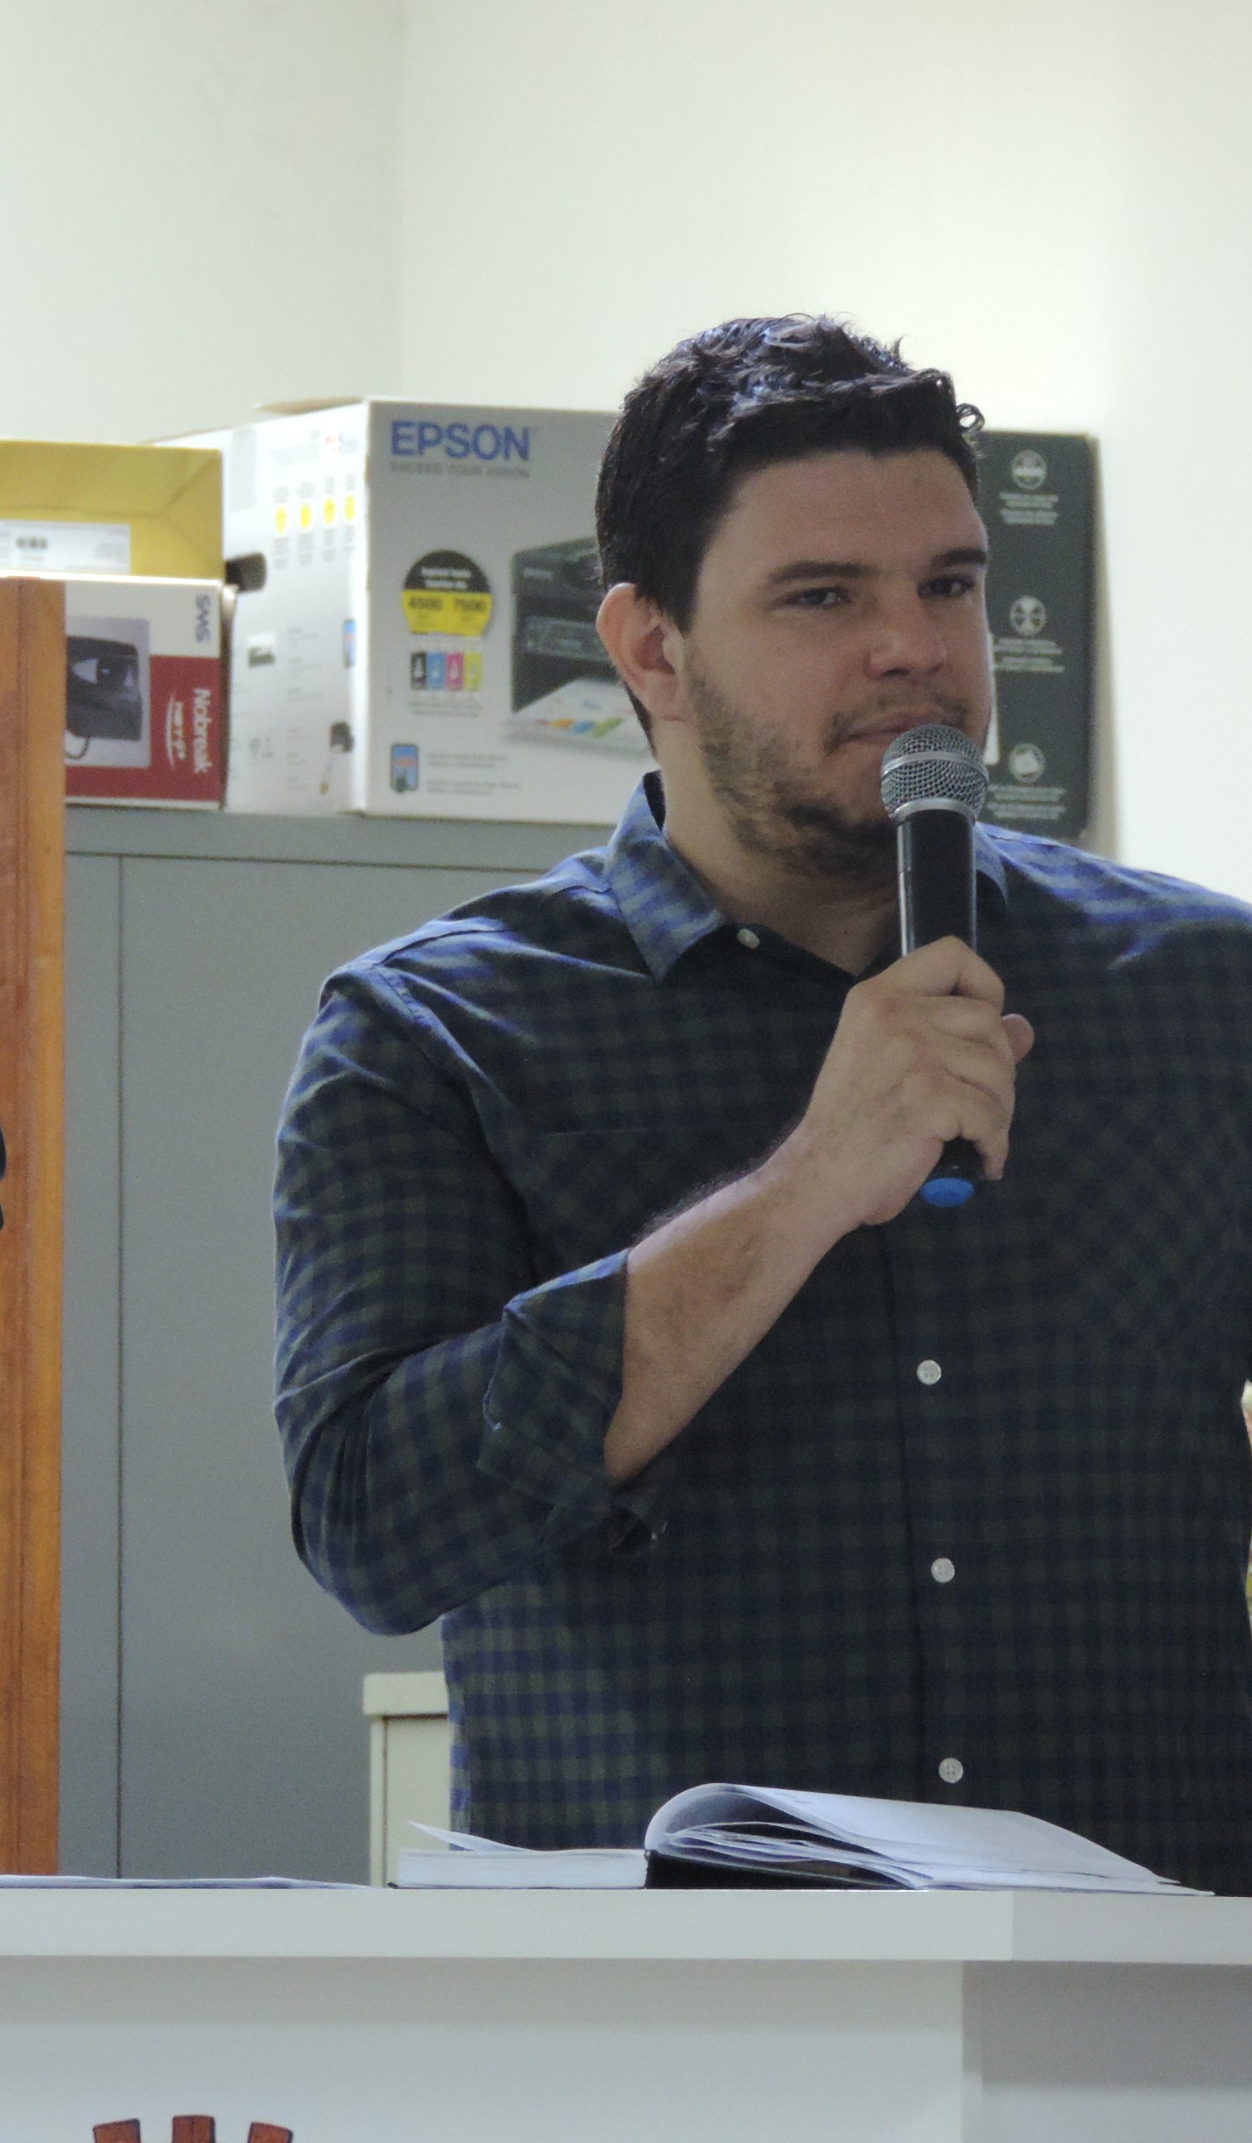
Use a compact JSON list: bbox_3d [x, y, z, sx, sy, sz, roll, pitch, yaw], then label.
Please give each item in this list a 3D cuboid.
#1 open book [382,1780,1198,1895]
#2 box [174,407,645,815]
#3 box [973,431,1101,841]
[{"bbox_3d":[0.077,0.350,8.423,0.284,0.048,0.226,-2,-4,33],"label":"open book"},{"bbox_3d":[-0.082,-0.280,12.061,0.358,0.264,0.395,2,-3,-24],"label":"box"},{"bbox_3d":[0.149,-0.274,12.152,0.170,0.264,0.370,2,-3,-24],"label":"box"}]

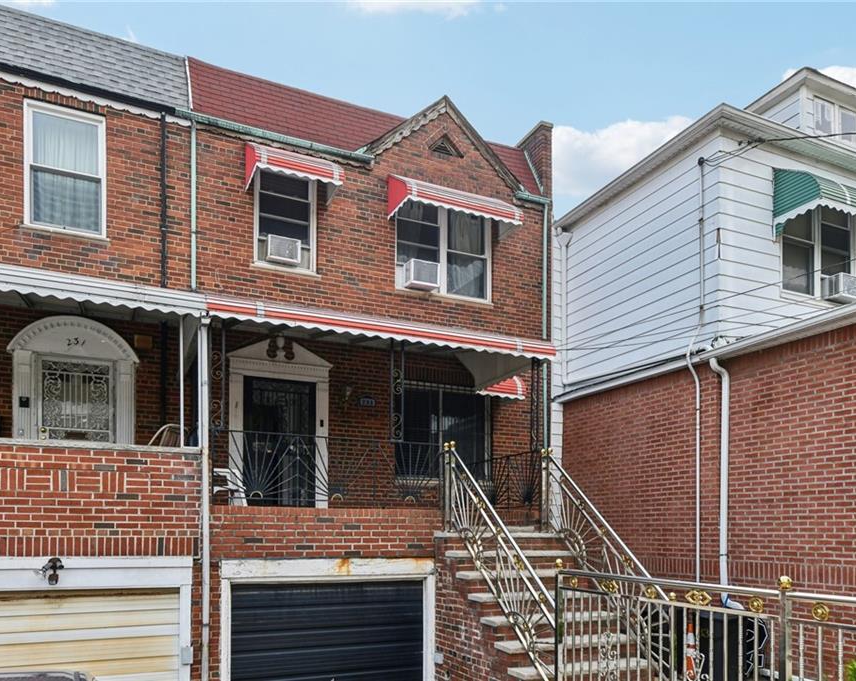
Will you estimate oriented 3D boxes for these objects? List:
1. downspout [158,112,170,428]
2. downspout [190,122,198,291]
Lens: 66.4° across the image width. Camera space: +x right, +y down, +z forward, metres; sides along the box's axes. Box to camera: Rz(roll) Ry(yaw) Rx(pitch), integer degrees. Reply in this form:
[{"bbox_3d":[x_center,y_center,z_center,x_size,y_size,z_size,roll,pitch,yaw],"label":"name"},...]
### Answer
[{"bbox_3d":[-3.570,-0.800,8.850,0.090,4.550,0.090,0,0,-23],"label":"downspout"},{"bbox_3d":[-3.220,-1.860,9.000,0.075,2.340,0.080,0,0,-23],"label":"downspout"}]

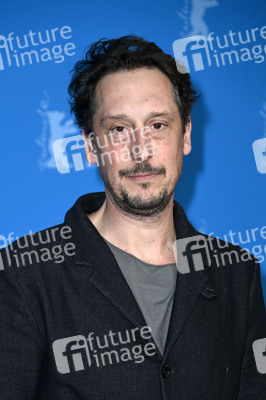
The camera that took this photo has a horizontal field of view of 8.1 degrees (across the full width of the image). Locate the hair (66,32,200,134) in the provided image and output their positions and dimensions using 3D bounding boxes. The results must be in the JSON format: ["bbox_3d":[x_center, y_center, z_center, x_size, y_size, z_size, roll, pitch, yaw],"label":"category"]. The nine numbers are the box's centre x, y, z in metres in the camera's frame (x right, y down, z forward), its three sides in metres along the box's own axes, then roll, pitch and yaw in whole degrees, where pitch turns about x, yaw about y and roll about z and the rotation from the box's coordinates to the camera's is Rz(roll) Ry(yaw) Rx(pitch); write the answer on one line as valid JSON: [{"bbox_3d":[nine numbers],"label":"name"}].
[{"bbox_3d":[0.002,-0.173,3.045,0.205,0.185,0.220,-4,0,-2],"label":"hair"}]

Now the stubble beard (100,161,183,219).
[{"bbox_3d":[0.013,-0.017,2.970,0.126,0.089,0.090,-4,0,-2],"label":"stubble beard"}]

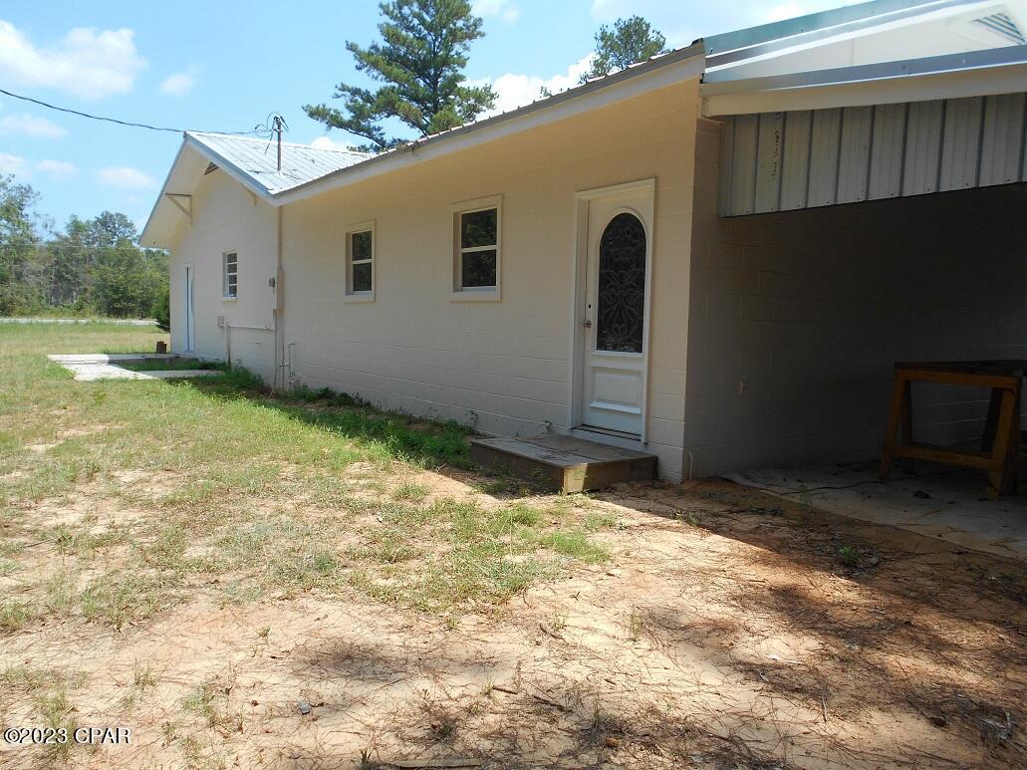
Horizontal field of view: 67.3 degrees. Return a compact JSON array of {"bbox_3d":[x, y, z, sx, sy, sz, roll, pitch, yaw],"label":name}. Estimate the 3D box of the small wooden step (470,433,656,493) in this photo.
[{"bbox_3d":[0.368,0.632,6.495,0.970,0.185,1.390,-2,6,-37],"label":"small wooden step"}]

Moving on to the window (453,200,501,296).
[{"bbox_3d":[-0.365,-1.424,8.238,0.110,1.020,0.930,-2,6,-37],"label":"window"}]

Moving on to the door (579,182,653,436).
[{"bbox_3d":[0.861,-0.610,6.657,0.110,2.090,0.920,-2,6,-37],"label":"door"}]

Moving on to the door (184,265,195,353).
[{"bbox_3d":[-7.651,-1.804,18.299,0.110,2.060,0.960,-2,6,-37],"label":"door"}]

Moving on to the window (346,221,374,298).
[{"bbox_3d":[-2.047,-1.651,10.478,0.110,1.020,0.930,-2,6,-37],"label":"window"}]

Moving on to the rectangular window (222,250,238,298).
[{"bbox_3d":[-5.722,-2.209,15.678,0.120,0.990,0.950,-2,6,-37],"label":"rectangular window"}]

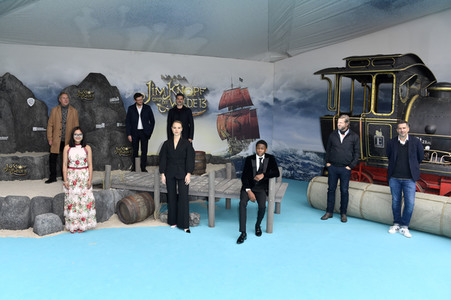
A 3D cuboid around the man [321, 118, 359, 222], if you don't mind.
[{"bbox_3d":[2.000,0.316,6.168,0.600,1.820,0.400,4,9,28],"label":"man"}]

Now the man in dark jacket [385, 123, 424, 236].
[{"bbox_3d":[2.750,0.440,5.438,0.550,1.770,0.400,3,8,24],"label":"man in dark jacket"}]

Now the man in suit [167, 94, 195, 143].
[{"bbox_3d":[-1.000,-0.393,7.868,0.580,1.770,0.340,-1,8,-6],"label":"man in suit"}]

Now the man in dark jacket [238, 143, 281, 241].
[{"bbox_3d":[0.520,0.618,5.432,0.600,1.420,0.750,2,8,14],"label":"man in dark jacket"}]

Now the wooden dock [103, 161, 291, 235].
[{"bbox_3d":[-0.512,0.743,6.407,3.200,0.910,1.130,2,8,16],"label":"wooden dock"}]

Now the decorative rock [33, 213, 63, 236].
[{"bbox_3d":[-2.830,1.160,5.566,0.450,0.310,0.360,-3,8,-20],"label":"decorative rock"}]

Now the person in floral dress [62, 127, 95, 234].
[{"bbox_3d":[-2.310,0.476,5.584,0.520,1.660,0.360,-2,8,-17],"label":"person in floral dress"}]

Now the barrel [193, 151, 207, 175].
[{"bbox_3d":[-0.630,0.240,7.853,0.410,0.520,0.410,0,8,0],"label":"barrel"}]

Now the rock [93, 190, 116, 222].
[{"bbox_3d":[-2.140,0.965,6.185,0.440,0.530,0.400,-1,8,-6],"label":"rock"}]

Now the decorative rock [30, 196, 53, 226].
[{"bbox_3d":[-3.110,1.014,6.010,0.390,0.480,0.360,-3,8,-20],"label":"decorative rock"}]

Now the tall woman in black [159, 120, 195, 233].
[{"bbox_3d":[-0.760,0.427,5.608,0.560,1.750,0.400,-1,8,-5],"label":"tall woman in black"}]

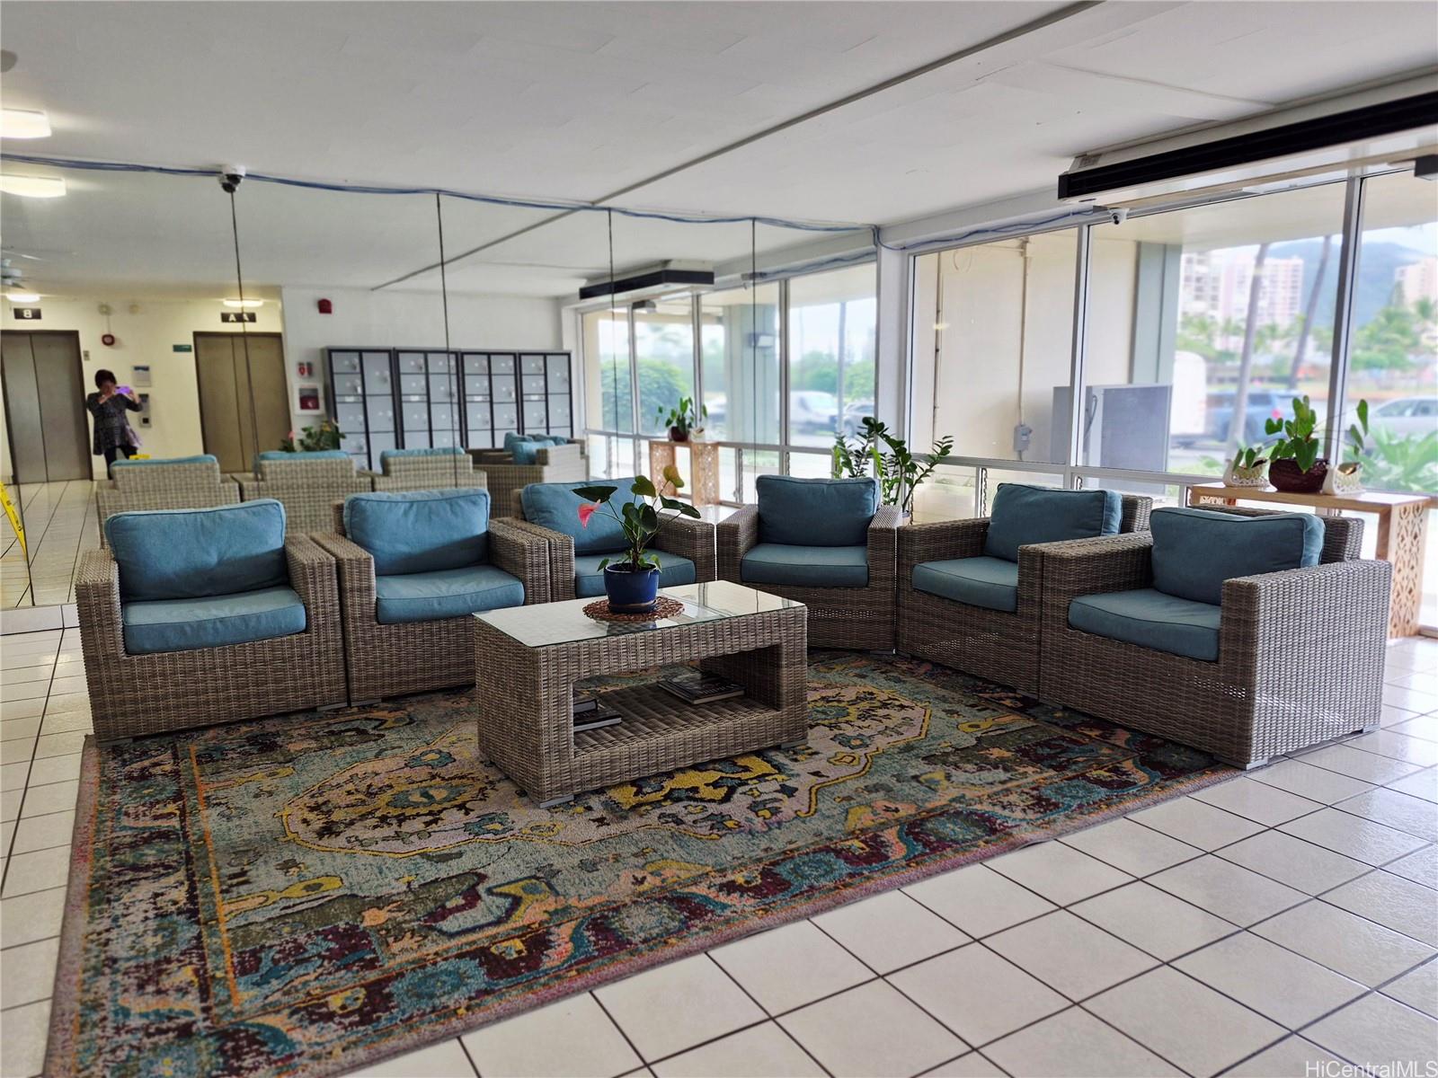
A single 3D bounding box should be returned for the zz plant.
[{"bbox_3d":[1.487,-0.433,7.962,0.842,1.129,0.812,-5,10,-28],"label":"zz plant"}]

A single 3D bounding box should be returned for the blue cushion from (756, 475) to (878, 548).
[{"bbox_3d":[0.581,-0.161,5.558,0.673,0.408,0.194,1,0,13],"label":"blue cushion"}]

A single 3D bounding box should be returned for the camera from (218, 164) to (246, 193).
[{"bbox_3d":[-2.966,-2.225,5.853,0.142,0.129,0.138,-6,11,-31],"label":"camera"}]

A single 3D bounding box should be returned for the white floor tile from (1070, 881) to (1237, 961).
[{"bbox_3d":[1.170,1.027,2.577,0.309,0.010,0.300,-6,11,-31],"label":"white floor tile"}]

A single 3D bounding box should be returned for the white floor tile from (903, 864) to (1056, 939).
[{"bbox_3d":[0.693,0.965,2.554,0.297,0.010,0.297,-5,10,-28],"label":"white floor tile"}]

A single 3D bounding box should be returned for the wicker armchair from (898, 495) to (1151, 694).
[{"bbox_3d":[1.538,0.205,4.729,0.868,0.826,0.946,-6,10,-28],"label":"wicker armchair"}]

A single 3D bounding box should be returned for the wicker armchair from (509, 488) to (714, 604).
[{"bbox_3d":[-0.629,0.165,5.313,0.953,0.833,0.806,-6,11,-31],"label":"wicker armchair"}]

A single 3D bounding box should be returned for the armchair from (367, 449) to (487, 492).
[{"bbox_3d":[-2.662,-0.348,8.535,0.953,0.833,0.806,-6,11,-31],"label":"armchair"}]

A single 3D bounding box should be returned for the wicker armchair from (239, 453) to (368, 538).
[{"bbox_3d":[-3.565,-0.256,8.176,0.945,0.851,0.861,-5,10,-28],"label":"wicker armchair"}]

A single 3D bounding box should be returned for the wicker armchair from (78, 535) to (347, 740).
[{"bbox_3d":[-2.314,0.336,4.415,0.955,0.833,0.804,-6,11,-28],"label":"wicker armchair"}]

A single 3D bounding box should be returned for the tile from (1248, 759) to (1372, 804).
[{"bbox_3d":[2.048,0.844,3.303,0.302,0.012,0.302,-6,10,-29],"label":"tile"}]

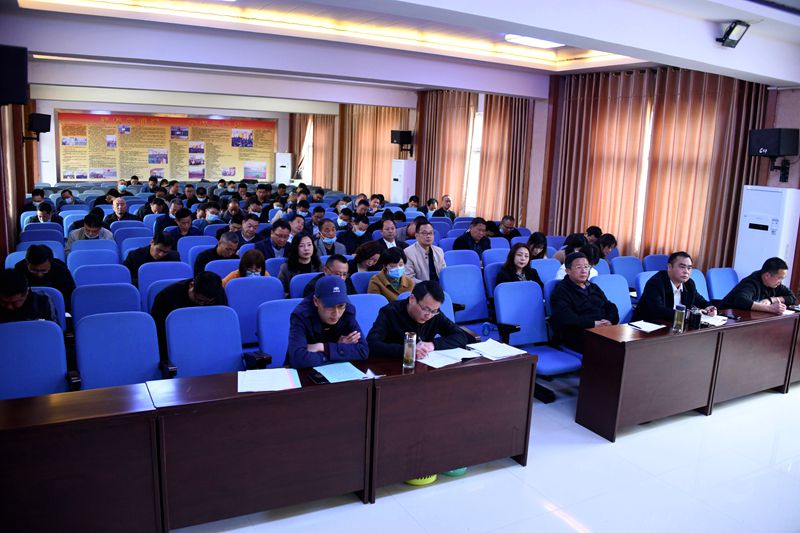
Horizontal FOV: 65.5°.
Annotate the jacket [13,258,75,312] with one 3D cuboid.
[{"bbox_3d":[-2.795,0.204,4.888,0.540,0.630,0.460,-3,11,-27],"label":"jacket"}]

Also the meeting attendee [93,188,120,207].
[{"bbox_3d":[-5.677,-0.813,12.160,0.520,1.200,0.780,-3,11,-27],"label":"meeting attendee"}]

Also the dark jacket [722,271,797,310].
[{"bbox_3d":[3.405,0.301,5.951,0.680,0.600,0.650,-3,11,-28],"label":"dark jacket"}]

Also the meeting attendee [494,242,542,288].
[{"bbox_3d":[1.282,0.399,6.173,0.480,1.220,0.760,-3,11,-27],"label":"meeting attendee"}]

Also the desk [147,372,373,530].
[{"bbox_3d":[-0.755,0.995,3.471,1.176,0.775,0.395,-3,11,-28],"label":"desk"}]

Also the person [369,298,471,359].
[{"bbox_3d":[0.101,0.663,4.423,0.680,1.180,0.820,-3,11,-27],"label":"person"}]

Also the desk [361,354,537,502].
[{"bbox_3d":[0.264,0.954,3.995,1.170,0.775,0.402,-3,11,-27],"label":"desk"}]

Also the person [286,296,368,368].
[{"bbox_3d":[-0.536,0.687,4.136,0.560,1.280,0.760,-2,9,-29],"label":"person"}]

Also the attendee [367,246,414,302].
[{"bbox_3d":[-0.029,0.472,5.318,0.520,1.230,0.800,-3,11,-28],"label":"attendee"}]

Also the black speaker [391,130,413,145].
[{"bbox_3d":[0.034,-2.925,14.108,0.300,0.290,0.420,-1,10,-20],"label":"black speaker"}]

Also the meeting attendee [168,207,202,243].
[{"bbox_3d":[-2.774,-0.080,8.103,0.520,1.250,0.780,-3,11,-27],"label":"meeting attendee"}]

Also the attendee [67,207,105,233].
[{"bbox_3d":[-4.207,-0.149,8.434,0.550,1.300,0.770,-2,9,-29],"label":"attendee"}]

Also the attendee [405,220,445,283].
[{"bbox_3d":[0.377,0.239,6.504,0.520,1.360,0.780,-3,11,-27],"label":"attendee"}]

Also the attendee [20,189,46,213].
[{"bbox_3d":[-6.672,-0.819,11.454,0.540,1.250,0.750,-3,11,-28],"label":"attendee"}]

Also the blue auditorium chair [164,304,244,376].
[{"bbox_3d":[-1.195,0.791,3.990,0.560,0.980,0.720,-3,11,-27],"label":"blue auditorium chair"}]

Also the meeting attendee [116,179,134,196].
[{"bbox_3d":[-6.458,-1.324,14.500,0.520,1.300,0.780,-3,11,-27],"label":"meeting attendee"}]

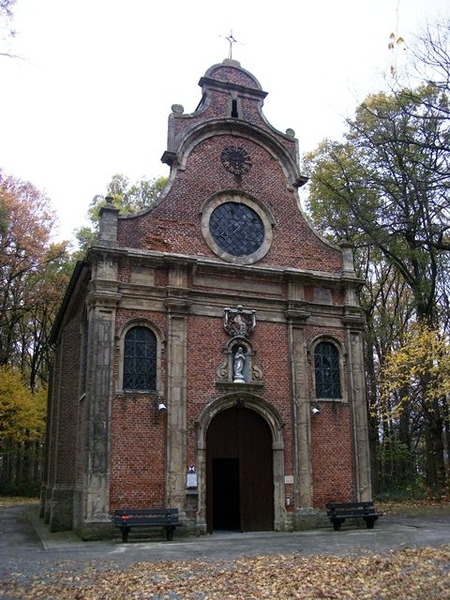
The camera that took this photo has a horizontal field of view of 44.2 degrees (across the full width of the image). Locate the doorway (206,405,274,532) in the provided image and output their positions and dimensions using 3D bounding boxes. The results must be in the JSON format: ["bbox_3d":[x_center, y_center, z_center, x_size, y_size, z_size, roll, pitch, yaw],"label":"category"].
[{"bbox_3d":[0.445,4.569,15.180,1.988,3.328,0.300,6,-17,-20],"label":"doorway"}]

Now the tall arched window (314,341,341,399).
[{"bbox_3d":[3.143,2.136,16.920,0.905,1.732,0.180,6,-17,-20],"label":"tall arched window"}]

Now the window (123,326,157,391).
[{"bbox_3d":[-2.276,1.573,14.983,0.911,1.740,0.180,6,-17,-20],"label":"window"}]

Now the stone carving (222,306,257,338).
[{"bbox_3d":[0.433,0.627,16.047,0.996,0.951,0.280,6,-17,-20],"label":"stone carving"}]

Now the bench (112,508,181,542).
[{"bbox_3d":[-1.870,5.449,13.389,1.628,0.683,0.520,6,-17,-20],"label":"bench"}]

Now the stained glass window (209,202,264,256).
[{"bbox_3d":[0.394,-2.182,17.091,1.841,1.787,0.200,6,-17,-20],"label":"stained glass window"}]

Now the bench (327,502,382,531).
[{"bbox_3d":[3.542,5.981,15.332,1.622,0.669,0.520,6,-17,-20],"label":"bench"}]

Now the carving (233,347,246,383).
[{"bbox_3d":[0.424,1.857,15.836,0.375,1.050,0.300,6,-17,-20],"label":"carving"}]

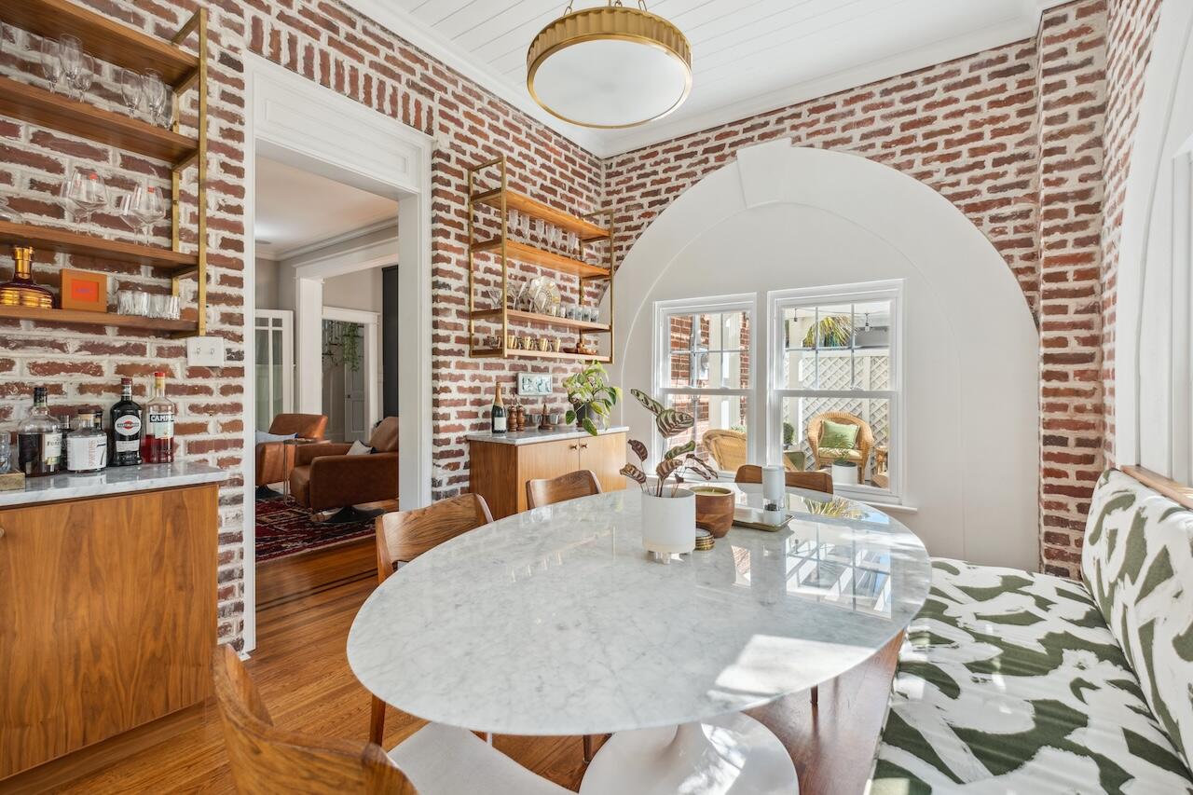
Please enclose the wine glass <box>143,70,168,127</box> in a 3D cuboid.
[{"bbox_3d":[-1.586,-1.044,1.784,0.066,0.225,0.066,1,1,37],"label":"wine glass"}]

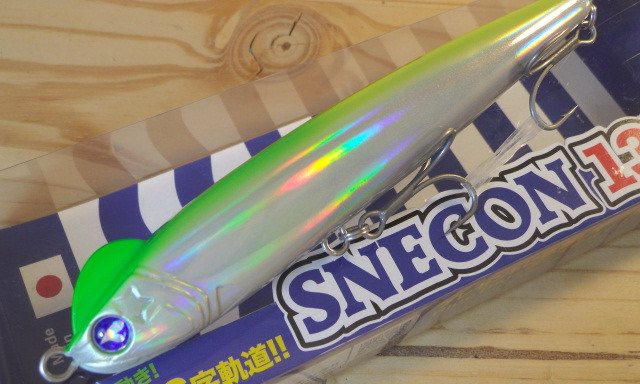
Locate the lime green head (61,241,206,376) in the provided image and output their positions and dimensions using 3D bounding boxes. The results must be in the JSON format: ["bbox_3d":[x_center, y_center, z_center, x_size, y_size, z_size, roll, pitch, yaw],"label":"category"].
[{"bbox_3d":[-0.032,0.019,0.114,0.024,0.015,0.021,-35,72,-21],"label":"lime green head"}]

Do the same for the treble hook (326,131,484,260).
[{"bbox_3d":[0.015,0.001,0.129,0.034,0.017,0.021,-40,74,-22],"label":"treble hook"}]

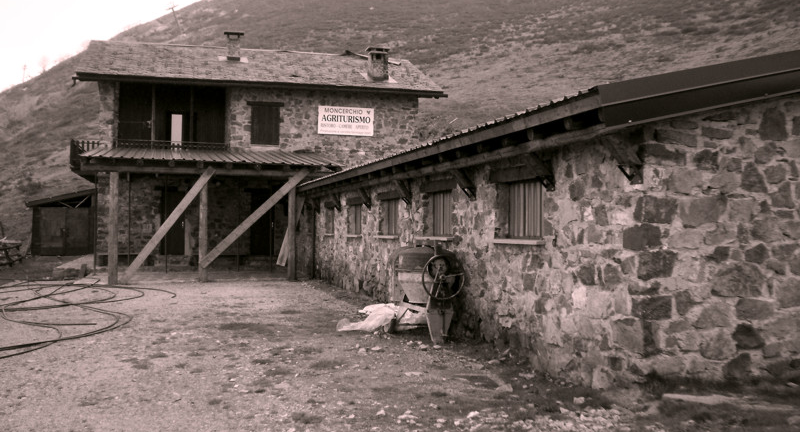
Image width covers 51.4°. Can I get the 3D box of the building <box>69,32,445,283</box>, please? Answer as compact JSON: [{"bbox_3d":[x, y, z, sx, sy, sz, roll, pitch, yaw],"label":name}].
[{"bbox_3d":[-5.109,-2.366,30.462,12.450,8.950,13.000,1,-1,-15],"label":"building"}]

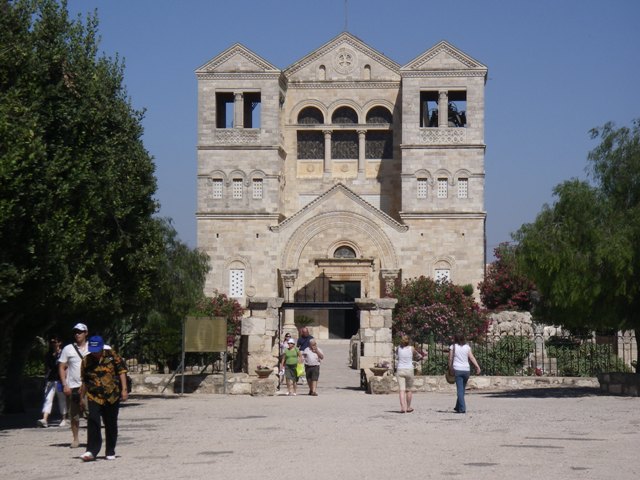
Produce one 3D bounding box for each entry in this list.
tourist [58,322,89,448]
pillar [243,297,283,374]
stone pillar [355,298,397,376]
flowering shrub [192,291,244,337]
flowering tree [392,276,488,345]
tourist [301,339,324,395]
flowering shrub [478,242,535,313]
[{"bbox_3d":[-3.552,2.140,31.000,0.620,1.810,0.450,0,-3,-3],"label":"tourist"},{"bbox_3d":[-1.732,3.050,64.600,1.250,2.650,1.100,0,-3,0],"label":"pillar"},{"bbox_3d":[1.716,3.065,64.600,1.250,2.650,1.100,0,-3,0],"label":"stone pillar"},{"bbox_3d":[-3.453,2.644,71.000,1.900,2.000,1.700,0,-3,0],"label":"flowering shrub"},{"bbox_3d":[4.288,2.687,75.000,3.400,2.750,2.800,0,-3,0],"label":"flowering tree"},{"bbox_3d":[-0.192,3.777,62.200,0.620,1.680,0.420,0,-3,6],"label":"tourist"},{"bbox_3d":[8.586,1.845,96.000,2.800,3.400,2.500,0,-3,0],"label":"flowering shrub"}]

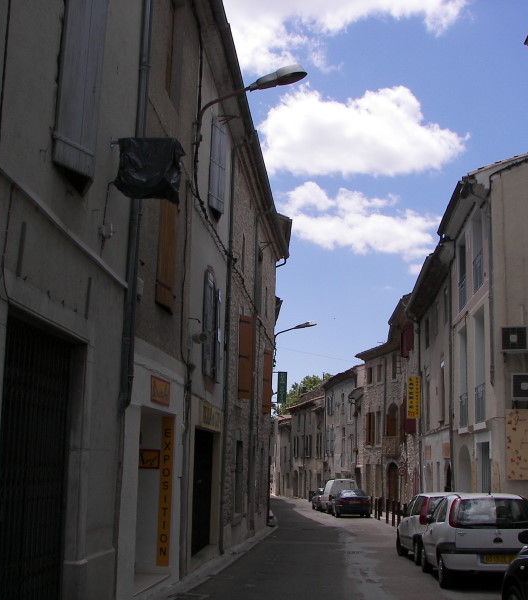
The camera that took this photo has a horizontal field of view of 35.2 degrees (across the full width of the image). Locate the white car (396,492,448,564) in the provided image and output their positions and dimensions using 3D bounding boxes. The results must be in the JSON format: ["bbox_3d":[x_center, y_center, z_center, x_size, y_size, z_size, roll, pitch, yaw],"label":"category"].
[{"bbox_3d":[4.018,5.039,18.509,1.660,1.470,3.830,1,-13,2],"label":"white car"}]

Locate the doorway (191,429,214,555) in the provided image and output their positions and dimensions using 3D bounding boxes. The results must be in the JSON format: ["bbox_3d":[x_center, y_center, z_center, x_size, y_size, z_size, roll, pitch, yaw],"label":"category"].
[{"bbox_3d":[-1.172,3.528,15.579,0.220,2.200,2.900,1,-10,4],"label":"doorway"}]

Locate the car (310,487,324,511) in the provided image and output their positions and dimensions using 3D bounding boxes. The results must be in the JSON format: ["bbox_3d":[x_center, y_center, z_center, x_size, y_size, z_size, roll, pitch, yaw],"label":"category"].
[{"bbox_3d":[4.190,12.828,53.645,1.700,1.420,4.100,2,-12,-5],"label":"car"}]

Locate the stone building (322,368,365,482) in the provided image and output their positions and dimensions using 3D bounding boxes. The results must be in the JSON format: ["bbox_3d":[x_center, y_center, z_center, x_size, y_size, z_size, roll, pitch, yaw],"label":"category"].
[{"bbox_3d":[9.030,10.243,59.974,7.500,9.300,13.000,2,-10,-5],"label":"stone building"}]

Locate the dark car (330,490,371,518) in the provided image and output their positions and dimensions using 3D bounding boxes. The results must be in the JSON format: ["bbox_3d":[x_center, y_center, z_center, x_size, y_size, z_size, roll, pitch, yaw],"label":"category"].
[{"bbox_3d":[4.466,10.630,43.525,1.730,1.410,4.450,1,-13,1],"label":"dark car"}]

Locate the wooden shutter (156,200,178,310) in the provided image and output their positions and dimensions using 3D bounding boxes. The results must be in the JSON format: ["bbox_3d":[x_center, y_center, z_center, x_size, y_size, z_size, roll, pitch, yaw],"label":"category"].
[{"bbox_3d":[-1.336,-0.669,11.449,0.070,1.650,0.980,0,-10,6],"label":"wooden shutter"}]

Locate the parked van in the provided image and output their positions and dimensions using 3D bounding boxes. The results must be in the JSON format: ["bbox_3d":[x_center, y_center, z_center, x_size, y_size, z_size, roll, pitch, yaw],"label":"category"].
[{"bbox_3d":[4.490,11.670,49.600,1.810,1.940,4.500,2,-12,-3],"label":"parked van"}]

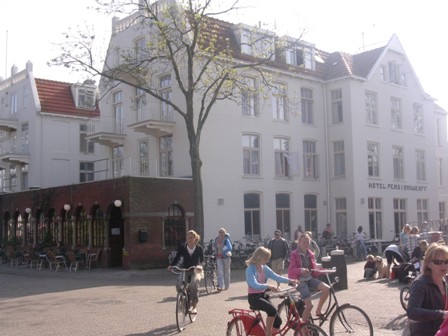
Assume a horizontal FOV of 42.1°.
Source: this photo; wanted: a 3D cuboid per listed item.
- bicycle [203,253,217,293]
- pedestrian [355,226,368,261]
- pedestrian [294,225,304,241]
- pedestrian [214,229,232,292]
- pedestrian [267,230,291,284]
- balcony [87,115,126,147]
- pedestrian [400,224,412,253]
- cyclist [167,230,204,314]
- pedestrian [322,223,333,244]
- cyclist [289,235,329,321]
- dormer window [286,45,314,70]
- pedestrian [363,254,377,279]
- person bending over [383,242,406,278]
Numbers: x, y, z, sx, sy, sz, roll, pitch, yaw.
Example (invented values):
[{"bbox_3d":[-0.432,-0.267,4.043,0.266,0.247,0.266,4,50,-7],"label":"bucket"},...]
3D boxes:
[{"bbox_3d":[-0.335,2.843,15.882,0.470,1.050,1.700,-2,-6,7],"label":"bicycle"},{"bbox_3d":[6.391,3.499,26.927,0.550,1.600,0.450,-2,-5,6],"label":"pedestrian"},{"bbox_3d":[3.893,3.788,29.718,0.500,1.700,0.350,-2,-6,6],"label":"pedestrian"},{"bbox_3d":[0.004,2.476,15.724,0.500,1.660,0.420,-2,-5,12],"label":"pedestrian"},{"bbox_3d":[1.534,2.552,16.123,0.620,1.690,0.480,-1,-5,-3],"label":"pedestrian"},{"bbox_3d":[-6.804,-2.147,33.618,1.580,1.500,1.900,4,-7,-41],"label":"balcony"},{"bbox_3d":[6.049,2.692,19.224,0.500,1.660,0.380,1,-6,-20],"label":"pedestrian"},{"bbox_3d":[-0.695,1.941,10.564,0.660,1.530,0.750,-2,-6,10],"label":"cyclist"},{"bbox_3d":[5.171,3.600,28.923,0.520,1.680,0.450,0,-5,-12],"label":"pedestrian"},{"bbox_3d":[1.277,1.624,8.538,0.720,1.350,0.520,-6,-7,44],"label":"cyclist"},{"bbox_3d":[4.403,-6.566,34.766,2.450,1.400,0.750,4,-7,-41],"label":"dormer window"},{"bbox_3d":[4.821,3.244,19.375,0.420,0.770,0.500,3,-7,-39],"label":"pedestrian"},{"bbox_3d":[5.433,2.969,18.654,0.580,1.120,0.720,-5,-7,33],"label":"person bending over"}]

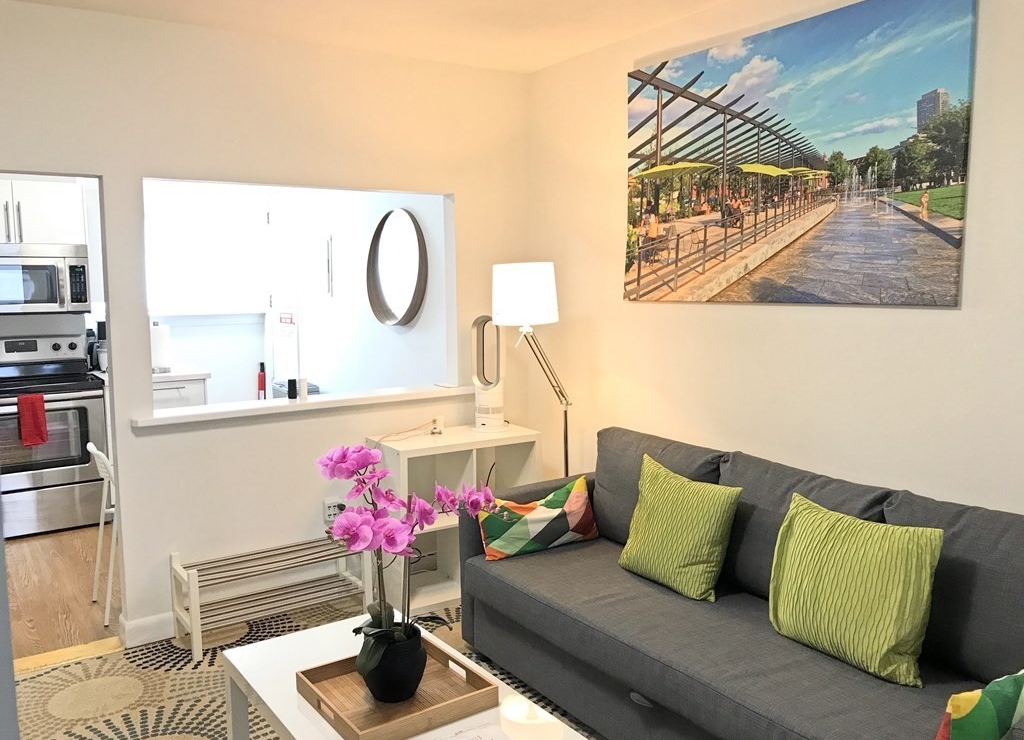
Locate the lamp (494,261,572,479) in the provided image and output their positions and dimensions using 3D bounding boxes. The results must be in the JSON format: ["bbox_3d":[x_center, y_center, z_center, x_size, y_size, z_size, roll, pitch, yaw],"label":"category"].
[{"bbox_3d":[0.154,0.292,4.005,0.500,1.610,0.330,-5,8,-34],"label":"lamp"}]

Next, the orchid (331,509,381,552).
[{"bbox_3d":[-0.399,0.409,2.110,0.122,0.108,0.070,0,7,3],"label":"orchid"}]

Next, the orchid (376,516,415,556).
[{"bbox_3d":[-0.298,0.426,2.120,0.096,0.100,0.065,0,7,6],"label":"orchid"}]

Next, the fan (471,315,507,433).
[{"bbox_3d":[-0.105,0.005,4.238,0.200,0.590,0.200,2,7,22],"label":"fan"}]

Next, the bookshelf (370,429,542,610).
[{"bbox_3d":[-0.261,0.706,4.113,0.770,0.770,0.390,-4,8,-30],"label":"bookshelf"}]

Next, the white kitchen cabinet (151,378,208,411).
[{"bbox_3d":[-2.455,0.468,5.661,0.620,0.910,0.630,-5,8,-34],"label":"white kitchen cabinet"}]

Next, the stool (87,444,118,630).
[{"bbox_3d":[-1.751,0.733,3.929,0.450,0.780,0.420,-5,8,-34],"label":"stool"}]

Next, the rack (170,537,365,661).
[{"bbox_3d":[-1.053,0.961,3.689,0.790,0.375,0.320,-5,8,-34],"label":"rack"}]

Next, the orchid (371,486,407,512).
[{"bbox_3d":[-0.319,0.335,2.140,0.088,0.070,0.070,-5,8,-37],"label":"orchid"}]

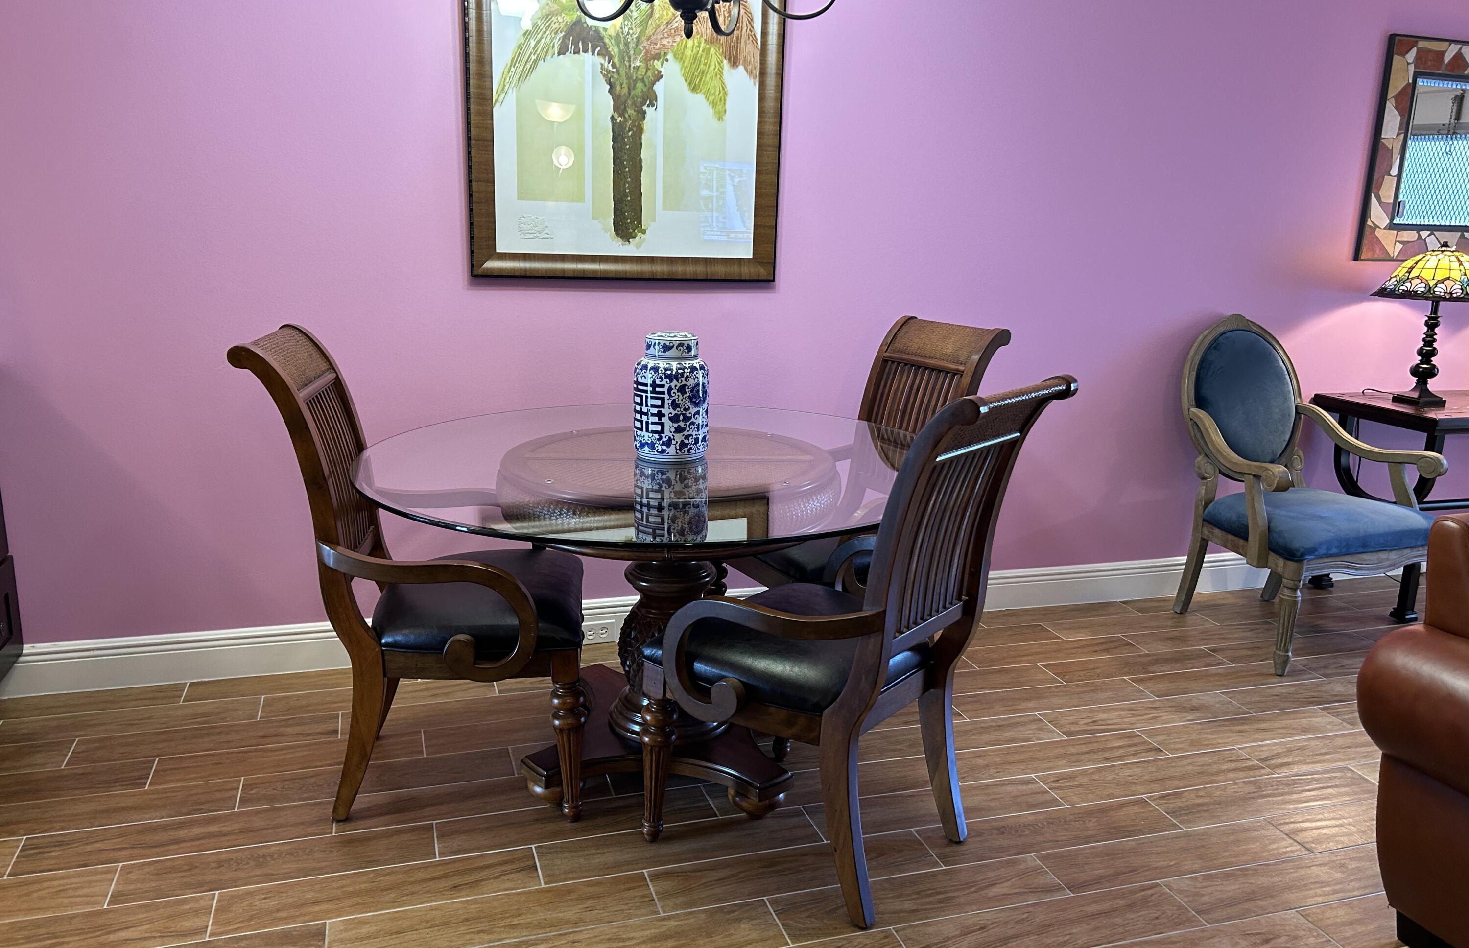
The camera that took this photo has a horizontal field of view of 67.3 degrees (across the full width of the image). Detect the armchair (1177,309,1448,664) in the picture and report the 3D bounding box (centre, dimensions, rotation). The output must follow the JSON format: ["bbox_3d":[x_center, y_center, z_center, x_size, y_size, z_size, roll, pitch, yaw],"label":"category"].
[{"bbox_3d":[1.860,0.024,3.647,0.700,1.030,0.665,-3,14,-21],"label":"armchair"}]

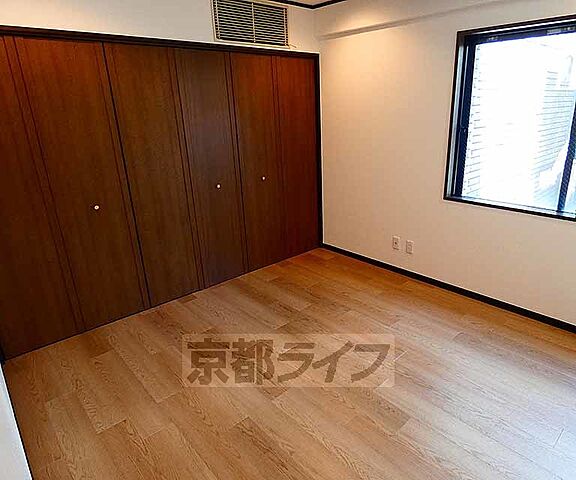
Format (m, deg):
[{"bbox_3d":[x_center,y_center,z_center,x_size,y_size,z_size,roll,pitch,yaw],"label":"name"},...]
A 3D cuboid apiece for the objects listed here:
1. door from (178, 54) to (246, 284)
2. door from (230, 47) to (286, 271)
[{"bbox_3d":[-0.634,-0.555,3.073,0.487,1.970,0.040,-17,24,-37],"label":"door"},{"bbox_3d":[-0.256,-0.673,3.366,0.497,1.970,0.040,-17,24,-37],"label":"door"}]

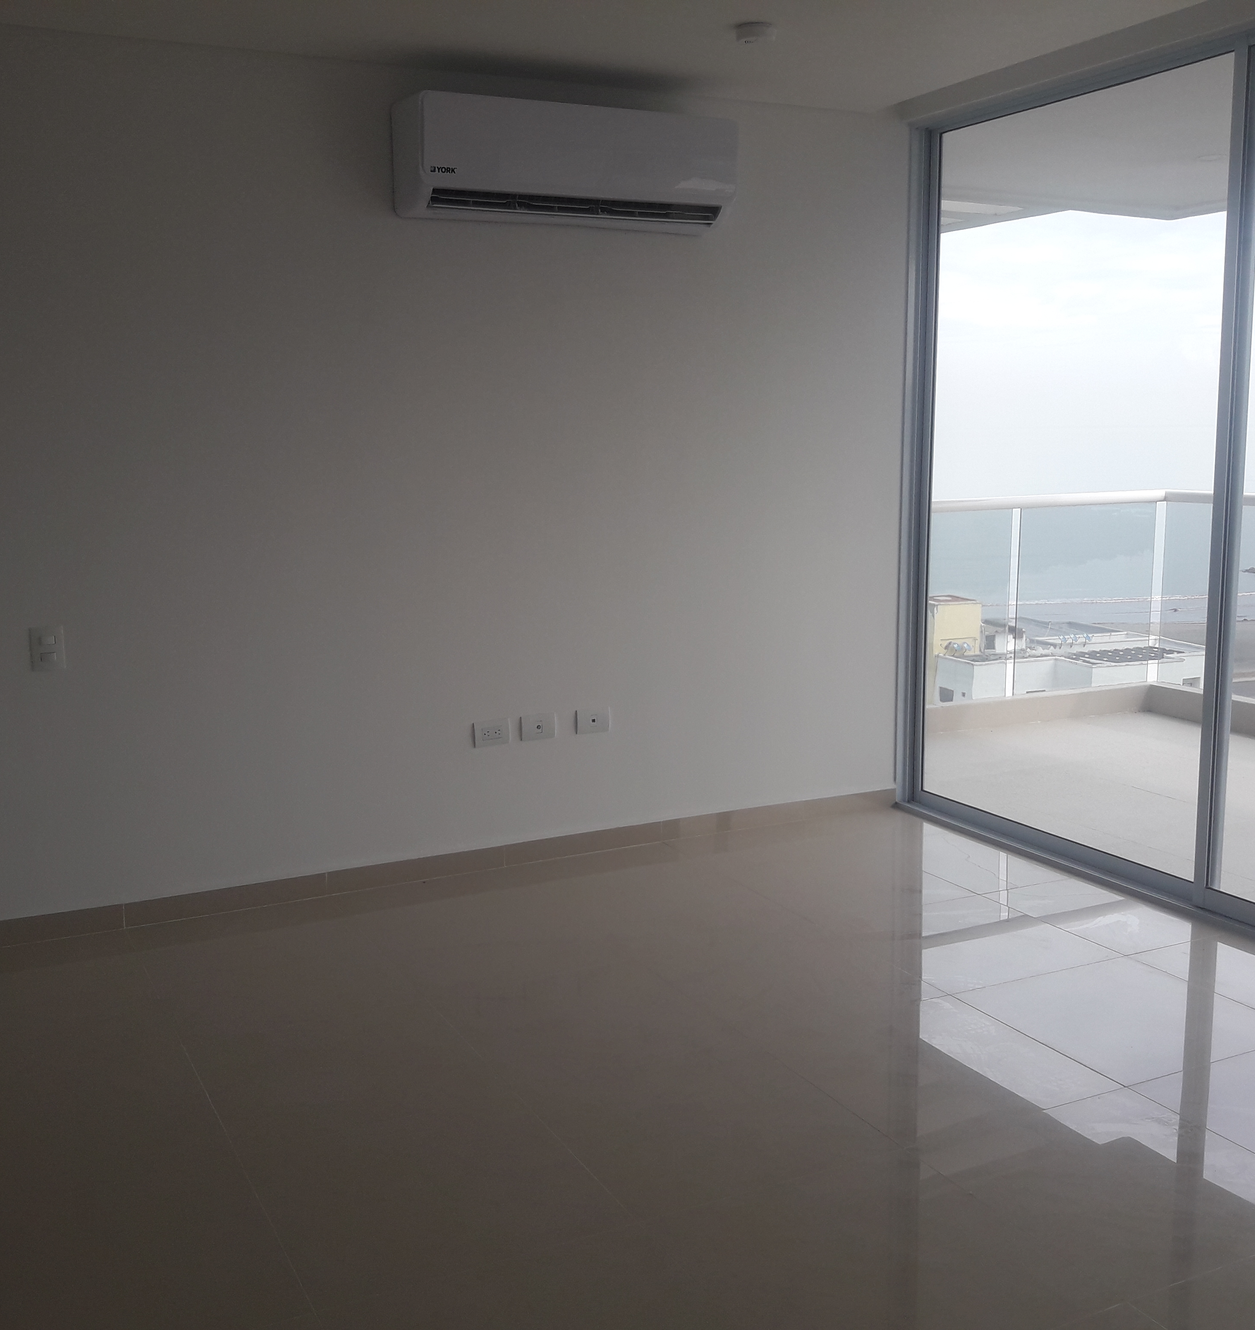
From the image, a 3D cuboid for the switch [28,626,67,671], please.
[{"bbox_3d":[-1.643,-0.045,4.066,0.090,0.125,0.012,-5,10,-26],"label":"switch"}]

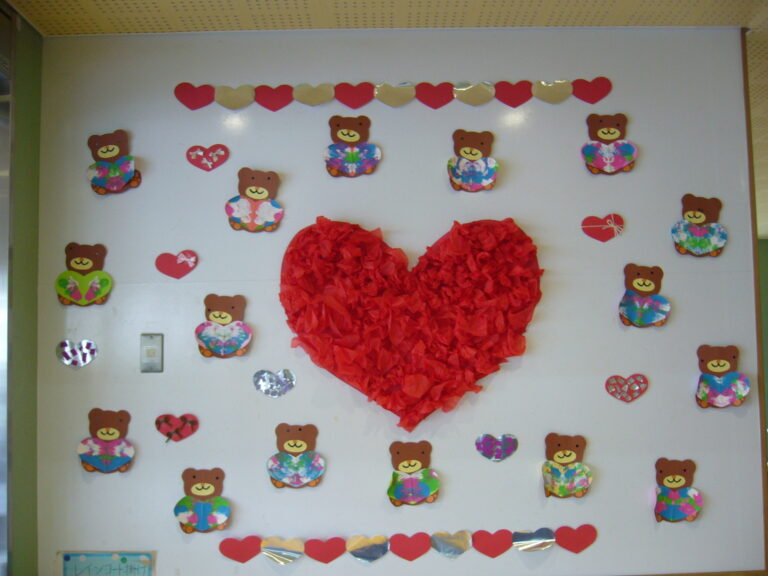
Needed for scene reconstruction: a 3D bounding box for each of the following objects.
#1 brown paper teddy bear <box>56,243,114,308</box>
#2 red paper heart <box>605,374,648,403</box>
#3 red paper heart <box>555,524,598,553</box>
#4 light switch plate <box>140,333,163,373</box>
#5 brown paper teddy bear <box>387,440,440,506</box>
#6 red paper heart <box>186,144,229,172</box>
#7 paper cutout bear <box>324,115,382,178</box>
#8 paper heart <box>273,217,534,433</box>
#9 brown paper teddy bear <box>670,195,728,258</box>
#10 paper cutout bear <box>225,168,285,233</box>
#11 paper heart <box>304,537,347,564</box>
[{"bbox_3d":[-0.911,-0.040,2.362,0.173,0.194,0.015,-1,-4,-1],"label":"brown paper teddy bear"},{"bbox_3d":[0.737,0.306,2.357,0.132,0.086,0.008,-1,-4,-1],"label":"red paper heart"},{"bbox_3d":[0.579,0.756,2.337,0.130,0.087,0.010,-1,-4,-1],"label":"red paper heart"},{"bbox_3d":[-0.702,0.197,2.352,0.070,0.119,0.010,-1,-4,-1],"label":"light switch plate"},{"bbox_3d":[0.092,0.567,2.359,0.160,0.197,0.020,-3,-3,-1],"label":"brown paper teddy bear"},{"bbox_3d":[-0.543,-0.401,2.401,0.131,0.086,0.010,-1,-4,-1],"label":"red paper heart"},{"bbox_3d":[-0.094,-0.434,2.394,0.179,0.195,0.015,-1,-4,-1],"label":"paper cutout bear"},{"bbox_3d":[0.084,0.106,2.339,0.791,0.645,0.080,-1,-4,-1],"label":"paper heart"},{"bbox_3d":[0.990,-0.196,2.423,0.174,0.194,0.020,4,-3,-1],"label":"brown paper teddy bear"},{"bbox_3d":[-0.395,-0.268,2.381,0.182,0.198,0.015,-1,-4,-1],"label":"paper cutout bear"},{"bbox_3d":[-0.174,0.785,2.320,0.129,0.078,0.006,-1,-4,-1],"label":"paper heart"}]

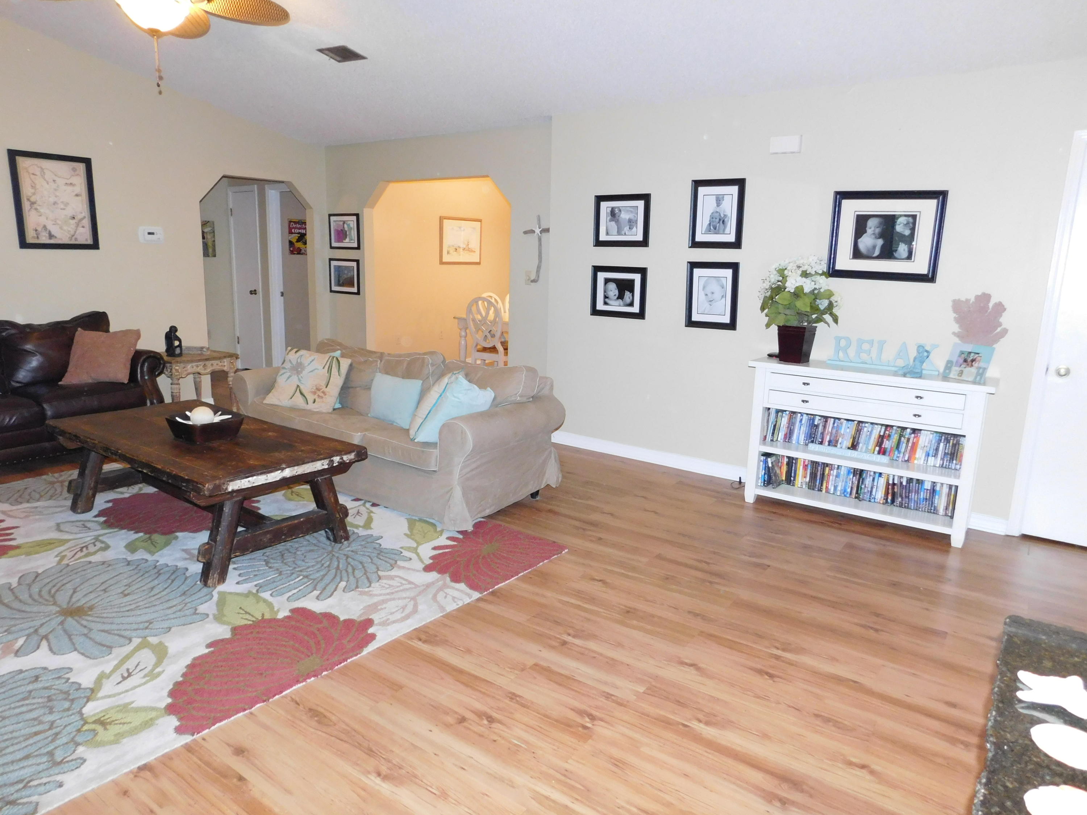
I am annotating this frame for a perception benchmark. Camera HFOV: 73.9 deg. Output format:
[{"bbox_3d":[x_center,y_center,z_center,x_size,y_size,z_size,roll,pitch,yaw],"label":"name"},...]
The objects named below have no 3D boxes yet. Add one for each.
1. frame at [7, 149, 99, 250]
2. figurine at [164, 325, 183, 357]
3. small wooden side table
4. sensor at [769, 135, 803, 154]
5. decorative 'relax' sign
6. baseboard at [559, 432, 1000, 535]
[{"bbox_3d":[-3.514,-1.482,5.223,0.028,0.664,0.532,10,14,35],"label":"frame"},{"bbox_3d":[-3.063,-0.554,5.976,0.138,0.256,0.110,0,12,-7],"label":"figurine"},{"bbox_3d":[-2.991,-0.155,6.111,0.595,0.576,0.590,10,15,36],"label":"small wooden side table"},{"bbox_3d":[1.439,-1.570,4.311,0.185,0.100,0.045,10,14,35],"label":"sensor"},{"bbox_3d":[1.915,-0.298,4.064,0.590,0.165,0.050,10,14,35],"label":"decorative 'relax' sign"},{"bbox_3d":[1.323,0.448,4.906,3.110,0.100,0.017,10,15,36],"label":"baseboard"}]

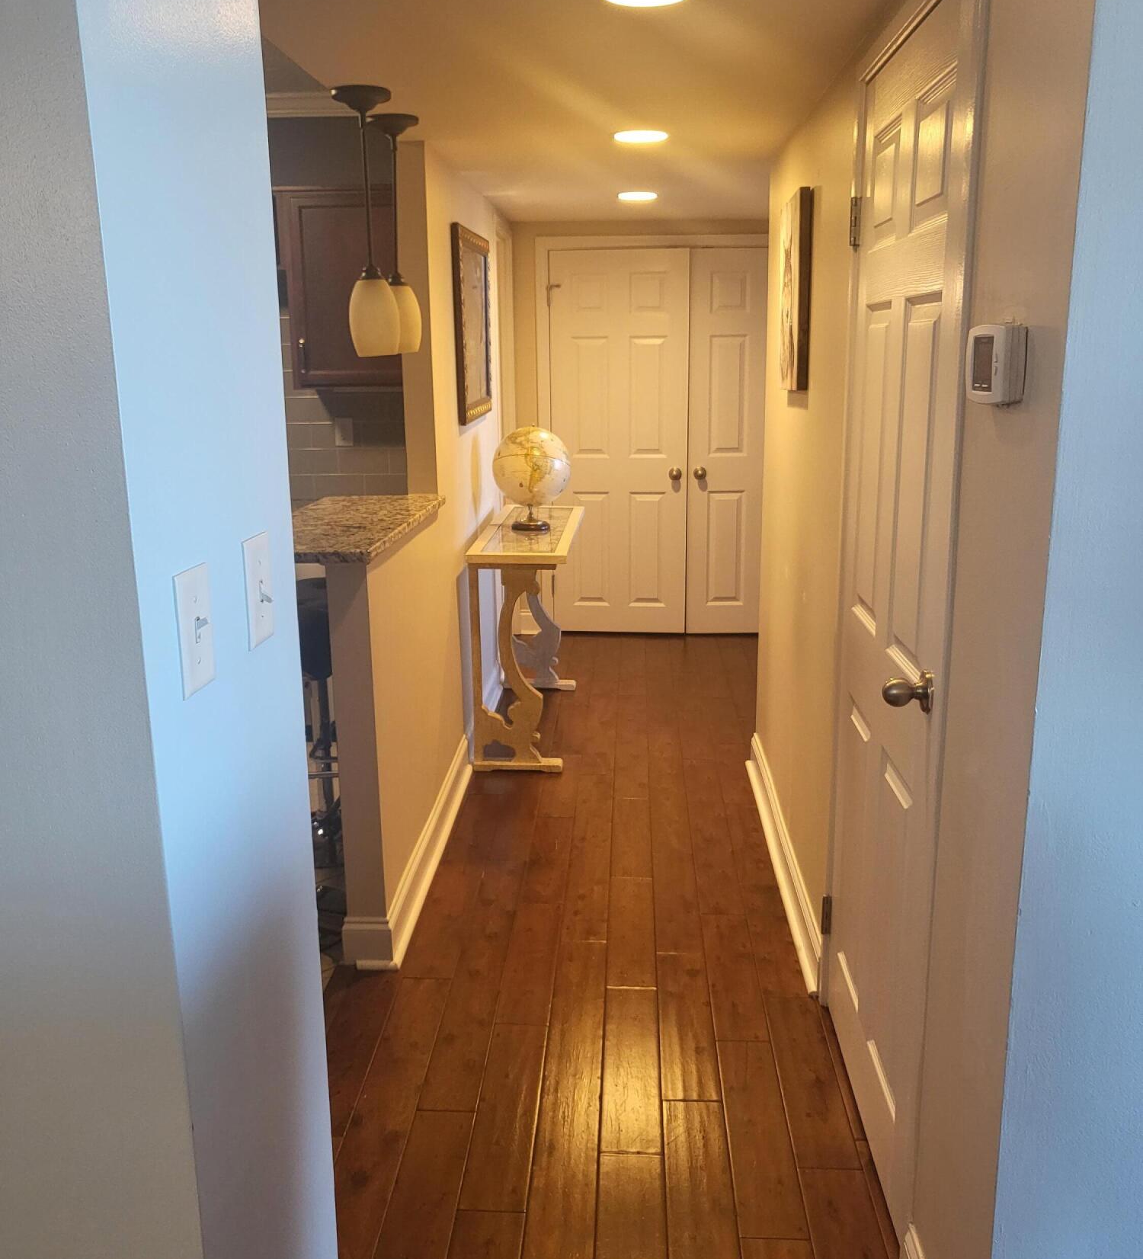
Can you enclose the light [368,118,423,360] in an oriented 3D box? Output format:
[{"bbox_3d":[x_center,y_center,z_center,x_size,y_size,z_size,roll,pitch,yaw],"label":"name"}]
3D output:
[{"bbox_3d":[-0.480,-1.093,3.192,0.150,0.621,0.150,0,14,3],"label":"light"}]

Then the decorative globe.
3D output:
[{"bbox_3d":[-0.152,-0.606,4.586,0.305,0.405,0.305,0,14,3],"label":"decorative globe"}]

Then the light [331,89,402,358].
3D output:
[{"bbox_3d":[-0.502,-1.007,2.856,0.150,0.631,0.150,0,14,3],"label":"light"}]

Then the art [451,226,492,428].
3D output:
[{"bbox_3d":[-0.374,-1.161,4.407,0.027,0.684,0.783,0,13,3],"label":"art"}]

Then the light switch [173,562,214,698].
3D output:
[{"bbox_3d":[-0.348,0.001,1.077,0.016,0.115,0.070,0,13,3],"label":"light switch"}]

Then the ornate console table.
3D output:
[{"bbox_3d":[-0.157,-0.009,4.759,0.369,0.836,1.336,0,14,3],"label":"ornate console table"}]

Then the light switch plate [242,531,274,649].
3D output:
[{"bbox_3d":[-0.330,-0.042,1.228,0.016,0.115,0.070,0,13,3],"label":"light switch plate"}]

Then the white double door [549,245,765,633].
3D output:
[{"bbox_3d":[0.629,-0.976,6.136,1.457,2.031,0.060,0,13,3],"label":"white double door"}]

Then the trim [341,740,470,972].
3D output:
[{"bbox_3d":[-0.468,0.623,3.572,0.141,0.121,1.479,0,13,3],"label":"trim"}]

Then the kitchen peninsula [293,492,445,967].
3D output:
[{"bbox_3d":[-0.627,0.214,3.352,0.414,1.070,1.108,0,14,3],"label":"kitchen peninsula"}]

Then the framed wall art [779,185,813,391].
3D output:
[{"bbox_3d":[0.618,-0.928,3.170,0.033,0.510,0.385,0,14,3],"label":"framed wall art"}]

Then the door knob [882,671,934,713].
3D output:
[{"bbox_3d":[0.506,0.094,1.729,0.072,0.065,0.065,0,13,3],"label":"door knob"}]

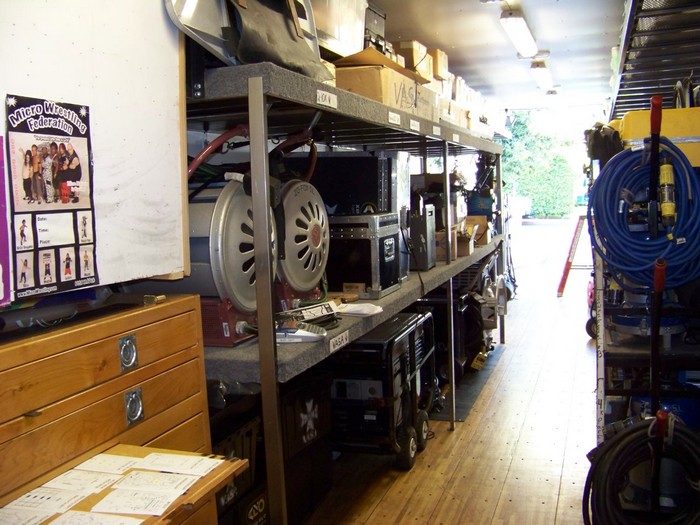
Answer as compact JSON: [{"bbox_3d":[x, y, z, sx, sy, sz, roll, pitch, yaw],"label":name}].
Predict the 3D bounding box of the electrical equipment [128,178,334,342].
[{"bbox_3d":[-0.463,-0.046,3.014,0.410,0.600,1.070,0,6,19],"label":"electrical equipment"}]

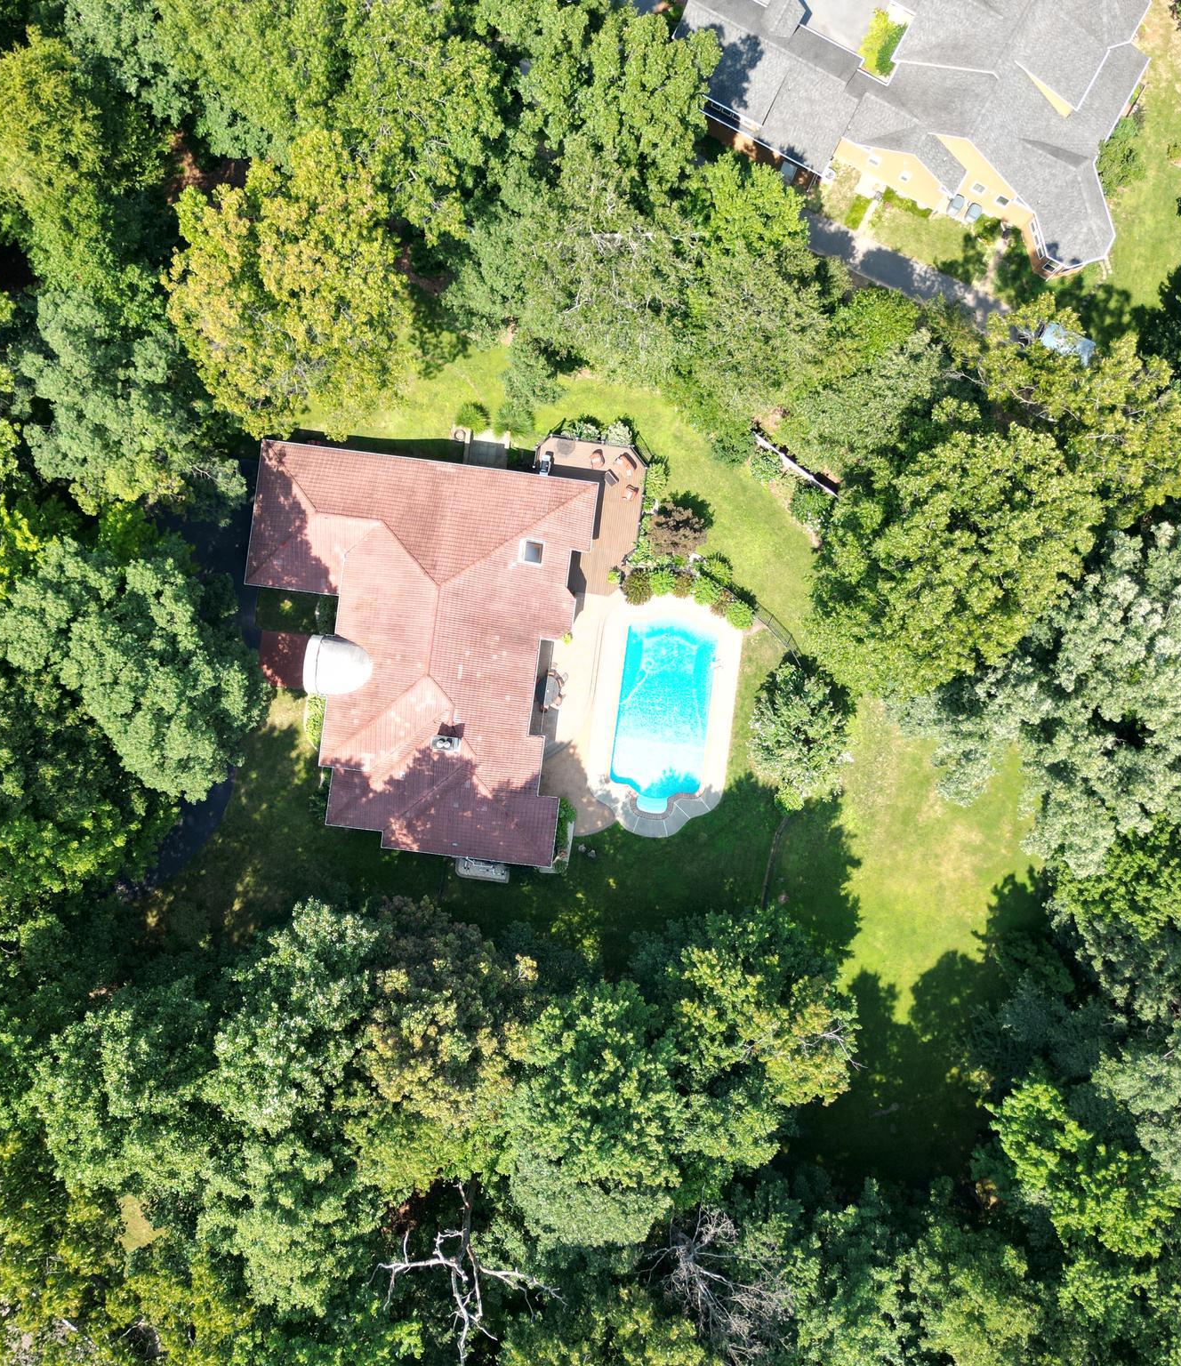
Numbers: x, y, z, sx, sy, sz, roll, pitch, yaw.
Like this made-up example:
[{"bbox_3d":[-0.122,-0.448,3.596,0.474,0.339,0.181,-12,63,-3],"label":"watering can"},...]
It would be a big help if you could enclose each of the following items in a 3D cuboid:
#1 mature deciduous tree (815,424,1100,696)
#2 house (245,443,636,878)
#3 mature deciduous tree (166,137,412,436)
[{"bbox_3d":[20.550,-6.620,74.100,13.630,19.760,14.330,0,90,0],"label":"mature deciduous tree"},{"bbox_3d":[-10.680,-1.790,79.630,23.220,8.690,24.800,7,90,0],"label":"house"},{"bbox_3d":[-17.090,-22.430,74.100,13.340,19.760,14.330,0,90,0],"label":"mature deciduous tree"}]

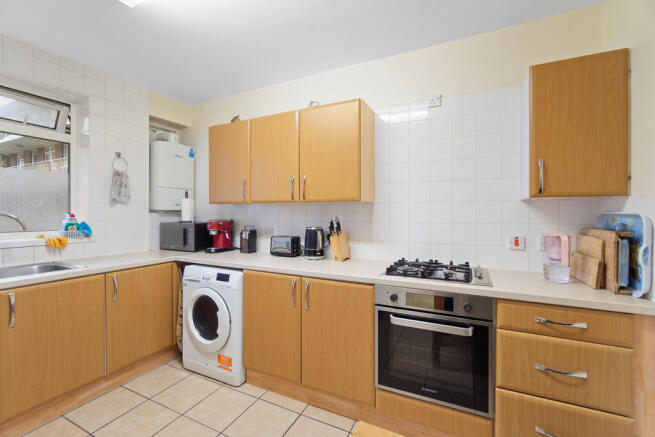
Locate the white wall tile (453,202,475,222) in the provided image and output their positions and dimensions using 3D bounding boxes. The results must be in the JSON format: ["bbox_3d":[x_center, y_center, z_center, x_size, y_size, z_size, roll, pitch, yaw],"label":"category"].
[{"bbox_3d":[0.962,-0.041,1.915,0.150,0.150,0.010,0,0,26],"label":"white wall tile"}]

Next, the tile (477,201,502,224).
[{"bbox_3d":[1.116,-0.041,1.881,0.150,0.150,0.010,0,1,25],"label":"tile"}]

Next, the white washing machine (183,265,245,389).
[{"bbox_3d":[-0.811,0.828,2.374,0.597,0.850,0.570,0,0,26],"label":"white washing machine"}]

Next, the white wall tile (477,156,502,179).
[{"bbox_3d":[1.116,-0.348,1.876,0.150,0.150,0.010,0,1,25],"label":"white wall tile"}]

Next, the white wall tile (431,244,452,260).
[{"bbox_3d":[0.825,0.260,1.981,0.150,0.150,0.010,0,0,26],"label":"white wall tile"}]

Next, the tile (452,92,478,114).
[{"bbox_3d":[0.968,-0.805,1.927,0.150,0.150,0.010,0,0,26],"label":"tile"}]

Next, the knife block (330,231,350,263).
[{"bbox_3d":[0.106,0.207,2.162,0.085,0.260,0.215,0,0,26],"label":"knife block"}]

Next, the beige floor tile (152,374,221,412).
[{"bbox_3d":[-1.008,1.261,1.970,0.335,0.010,0.335,0,1,25],"label":"beige floor tile"}]

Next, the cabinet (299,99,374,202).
[{"bbox_3d":[0.072,-0.487,2.174,0.505,0.724,0.325,0,0,26],"label":"cabinet"}]

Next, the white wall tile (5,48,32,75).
[{"bbox_3d":[-2.210,-1.125,1.954,0.010,0.150,0.150,0,0,27],"label":"white wall tile"}]

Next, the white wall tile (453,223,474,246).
[{"bbox_3d":[0.964,0.109,1.927,0.149,0.150,0.009,0,0,26],"label":"white wall tile"}]

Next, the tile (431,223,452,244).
[{"bbox_3d":[0.829,0.108,1.993,0.149,0.150,0.009,0,0,26],"label":"tile"}]

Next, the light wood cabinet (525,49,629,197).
[{"bbox_3d":[1.377,-0.477,1.573,0.400,0.725,0.315,0,1,25],"label":"light wood cabinet"}]

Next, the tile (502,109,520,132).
[{"bbox_3d":[1.235,-0.643,1.782,0.150,0.150,0.010,0,0,26],"label":"tile"}]

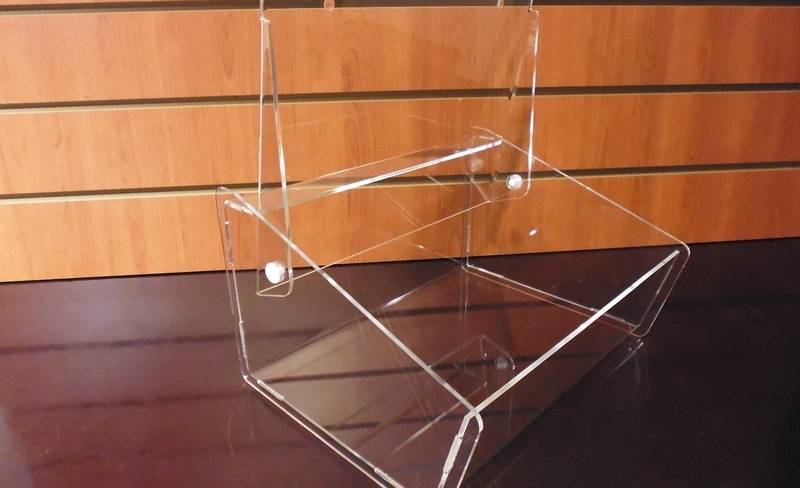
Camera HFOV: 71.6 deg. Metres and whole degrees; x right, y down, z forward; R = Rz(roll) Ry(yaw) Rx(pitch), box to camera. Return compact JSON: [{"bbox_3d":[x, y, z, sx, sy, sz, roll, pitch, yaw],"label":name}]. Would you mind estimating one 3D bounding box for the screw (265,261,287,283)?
[{"bbox_3d":[-0.085,0.019,0.380,0.015,0.015,0.006,19,29,41],"label":"screw"}]

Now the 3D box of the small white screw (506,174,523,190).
[{"bbox_3d":[0.120,-0.065,0.584,0.015,0.015,0.006,19,29,41],"label":"small white screw"}]

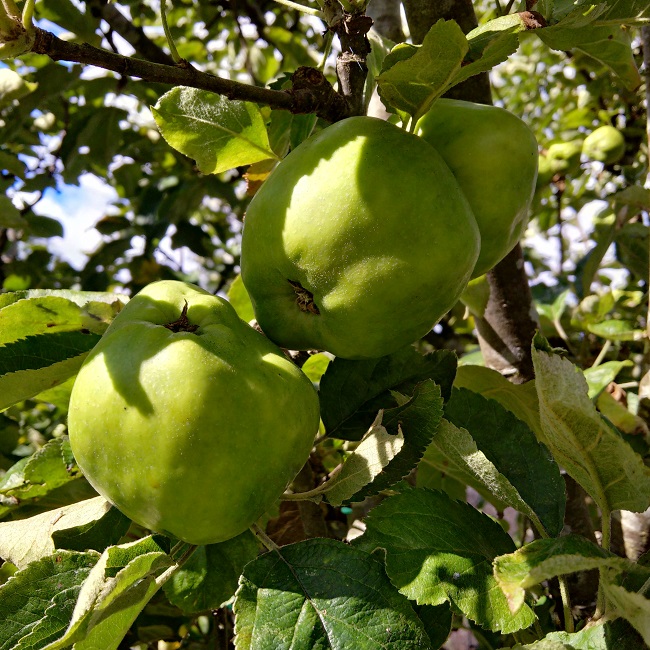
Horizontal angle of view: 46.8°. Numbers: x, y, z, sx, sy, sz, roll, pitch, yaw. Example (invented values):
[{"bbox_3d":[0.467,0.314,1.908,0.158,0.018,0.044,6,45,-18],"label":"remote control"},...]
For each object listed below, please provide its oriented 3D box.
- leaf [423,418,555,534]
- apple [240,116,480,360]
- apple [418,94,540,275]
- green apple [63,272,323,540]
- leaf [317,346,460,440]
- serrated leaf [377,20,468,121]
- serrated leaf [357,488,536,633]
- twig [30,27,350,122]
[{"bbox_3d":[0.072,0.065,0.325,0.036,0.066,0.025,-45,3,30],"label":"leaf"},{"bbox_3d":[0.013,-0.031,0.273,0.085,0.085,0.084,24,35,11],"label":"apple"},{"bbox_3d":[0.057,-0.059,0.330,0.080,0.080,0.080,21,38,6],"label":"apple"},{"bbox_3d":[-0.045,0.031,0.262,0.085,0.085,0.083,-4,-49,4],"label":"green apple"},{"bbox_3d":[0.027,0.028,0.320,0.062,0.038,0.020,-31,-26,-9],"label":"leaf"},{"bbox_3d":[0.039,-0.100,0.295,0.033,0.043,0.014,18,9,9],"label":"serrated leaf"},{"bbox_3d":[0.049,0.094,0.300,0.062,0.055,0.025,30,-35,6],"label":"serrated leaf"},{"bbox_3d":[-0.054,-0.108,0.323,0.135,0.016,0.016,8,0,-15],"label":"twig"}]

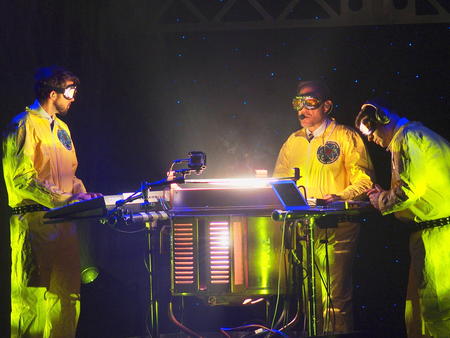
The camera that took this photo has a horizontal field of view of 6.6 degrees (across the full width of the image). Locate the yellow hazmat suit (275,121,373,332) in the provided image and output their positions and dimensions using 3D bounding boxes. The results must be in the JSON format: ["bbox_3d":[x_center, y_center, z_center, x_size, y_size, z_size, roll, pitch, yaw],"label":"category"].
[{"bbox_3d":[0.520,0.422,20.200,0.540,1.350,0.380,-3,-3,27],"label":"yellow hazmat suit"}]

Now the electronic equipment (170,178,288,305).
[{"bbox_3d":[0.023,0.368,19.800,0.600,0.640,0.480,-1,-3,0],"label":"electronic equipment"}]

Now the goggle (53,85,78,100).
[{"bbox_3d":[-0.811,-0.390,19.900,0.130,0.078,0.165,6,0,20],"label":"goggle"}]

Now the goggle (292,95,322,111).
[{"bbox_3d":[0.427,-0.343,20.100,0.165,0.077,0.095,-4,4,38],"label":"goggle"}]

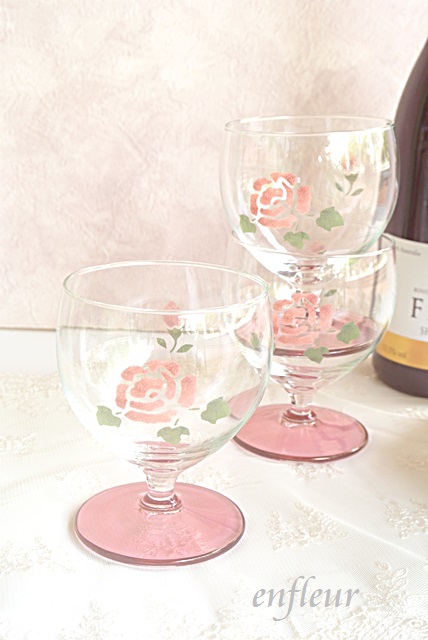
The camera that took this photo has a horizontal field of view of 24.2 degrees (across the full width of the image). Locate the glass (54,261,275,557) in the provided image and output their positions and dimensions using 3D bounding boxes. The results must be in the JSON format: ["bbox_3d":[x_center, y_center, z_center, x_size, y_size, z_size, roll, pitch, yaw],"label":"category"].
[{"bbox_3d":[-0.021,0.037,0.417,0.088,0.106,0.088,2,17,0],"label":"glass"}]

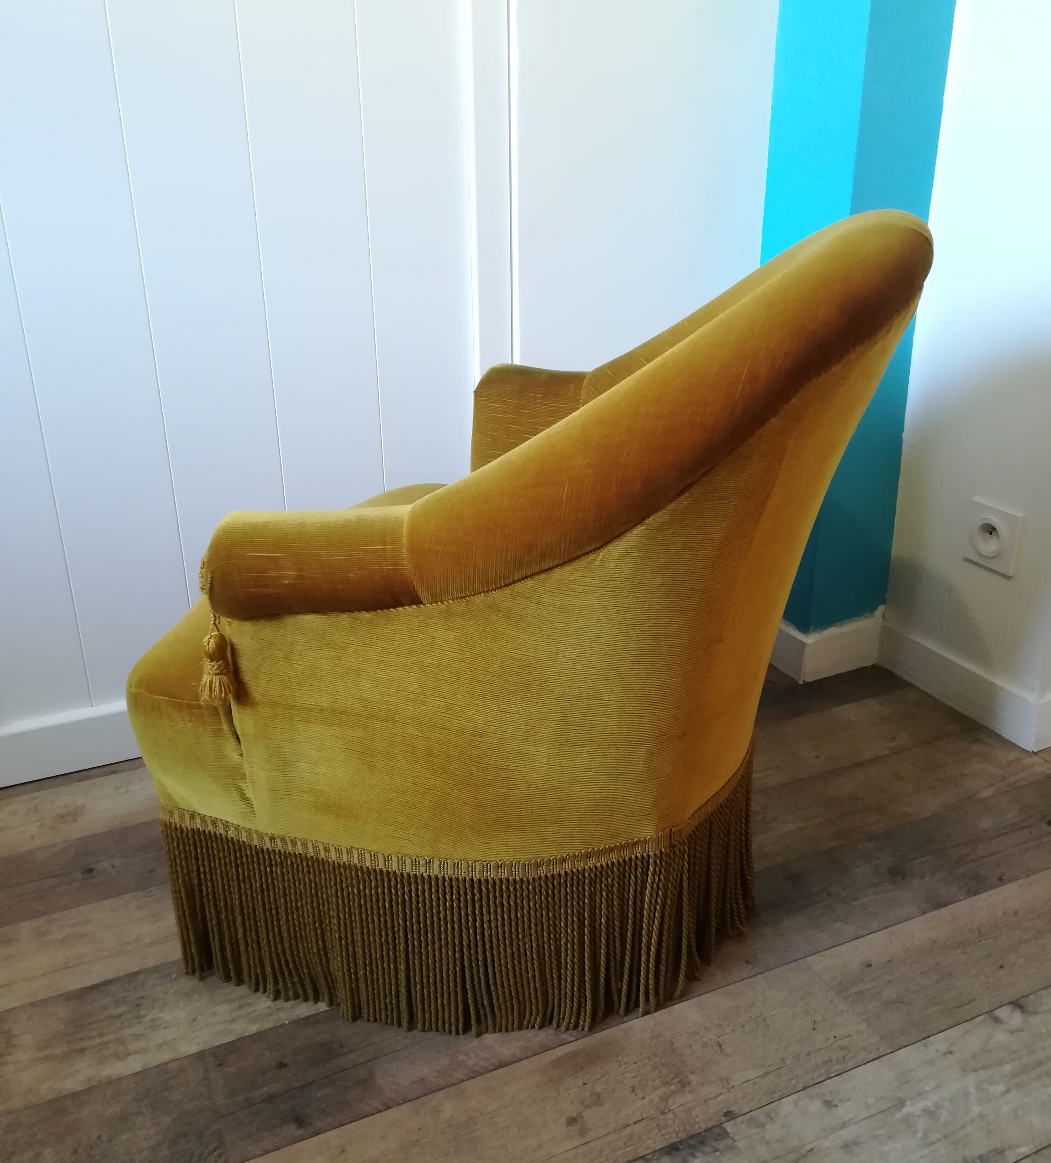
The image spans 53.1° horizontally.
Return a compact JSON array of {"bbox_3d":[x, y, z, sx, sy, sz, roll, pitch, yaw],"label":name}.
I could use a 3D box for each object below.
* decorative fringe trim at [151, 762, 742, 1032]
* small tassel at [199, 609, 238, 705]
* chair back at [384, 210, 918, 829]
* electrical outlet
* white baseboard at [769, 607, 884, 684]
[{"bbox_3d":[-0.019,0.214,1.173,0.565,0.195,0.560,6,23,15],"label":"decorative fringe trim"},{"bbox_3d":[-0.253,0.062,0.867,0.031,0.077,0.031,6,23,15],"label":"small tassel"},{"bbox_3d":[0.161,-0.089,0.989,0.380,0.492,0.640,6,23,15],"label":"chair back"},{"bbox_3d":[0.618,-0.058,1.390,0.011,0.081,0.081,-10,24,-22],"label":"electrical outlet"},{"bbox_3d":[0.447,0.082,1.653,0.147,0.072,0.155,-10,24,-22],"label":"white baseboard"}]

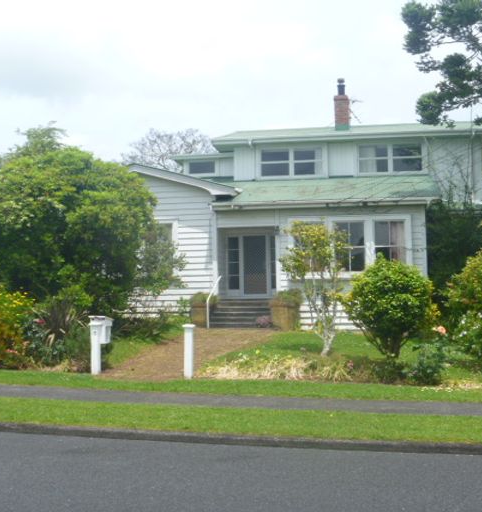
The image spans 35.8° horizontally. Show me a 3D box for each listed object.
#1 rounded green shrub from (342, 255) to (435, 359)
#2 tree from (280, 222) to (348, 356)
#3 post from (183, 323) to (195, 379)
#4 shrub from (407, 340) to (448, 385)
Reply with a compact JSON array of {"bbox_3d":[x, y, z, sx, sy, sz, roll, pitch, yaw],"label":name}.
[{"bbox_3d":[2.855,0.955,14.450,1.750,2.050,1.650,-1,-2,11],"label":"rounded green shrub"},{"bbox_3d":[1.442,0.670,14.850,1.320,2.680,1.250,-1,-2,11],"label":"tree"},{"bbox_3d":[-0.817,1.490,11.850,0.140,0.900,0.140,-1,-2,11],"label":"post"},{"bbox_3d":[2.785,1.564,11.150,0.580,0.640,0.550,-1,-2,11],"label":"shrub"}]

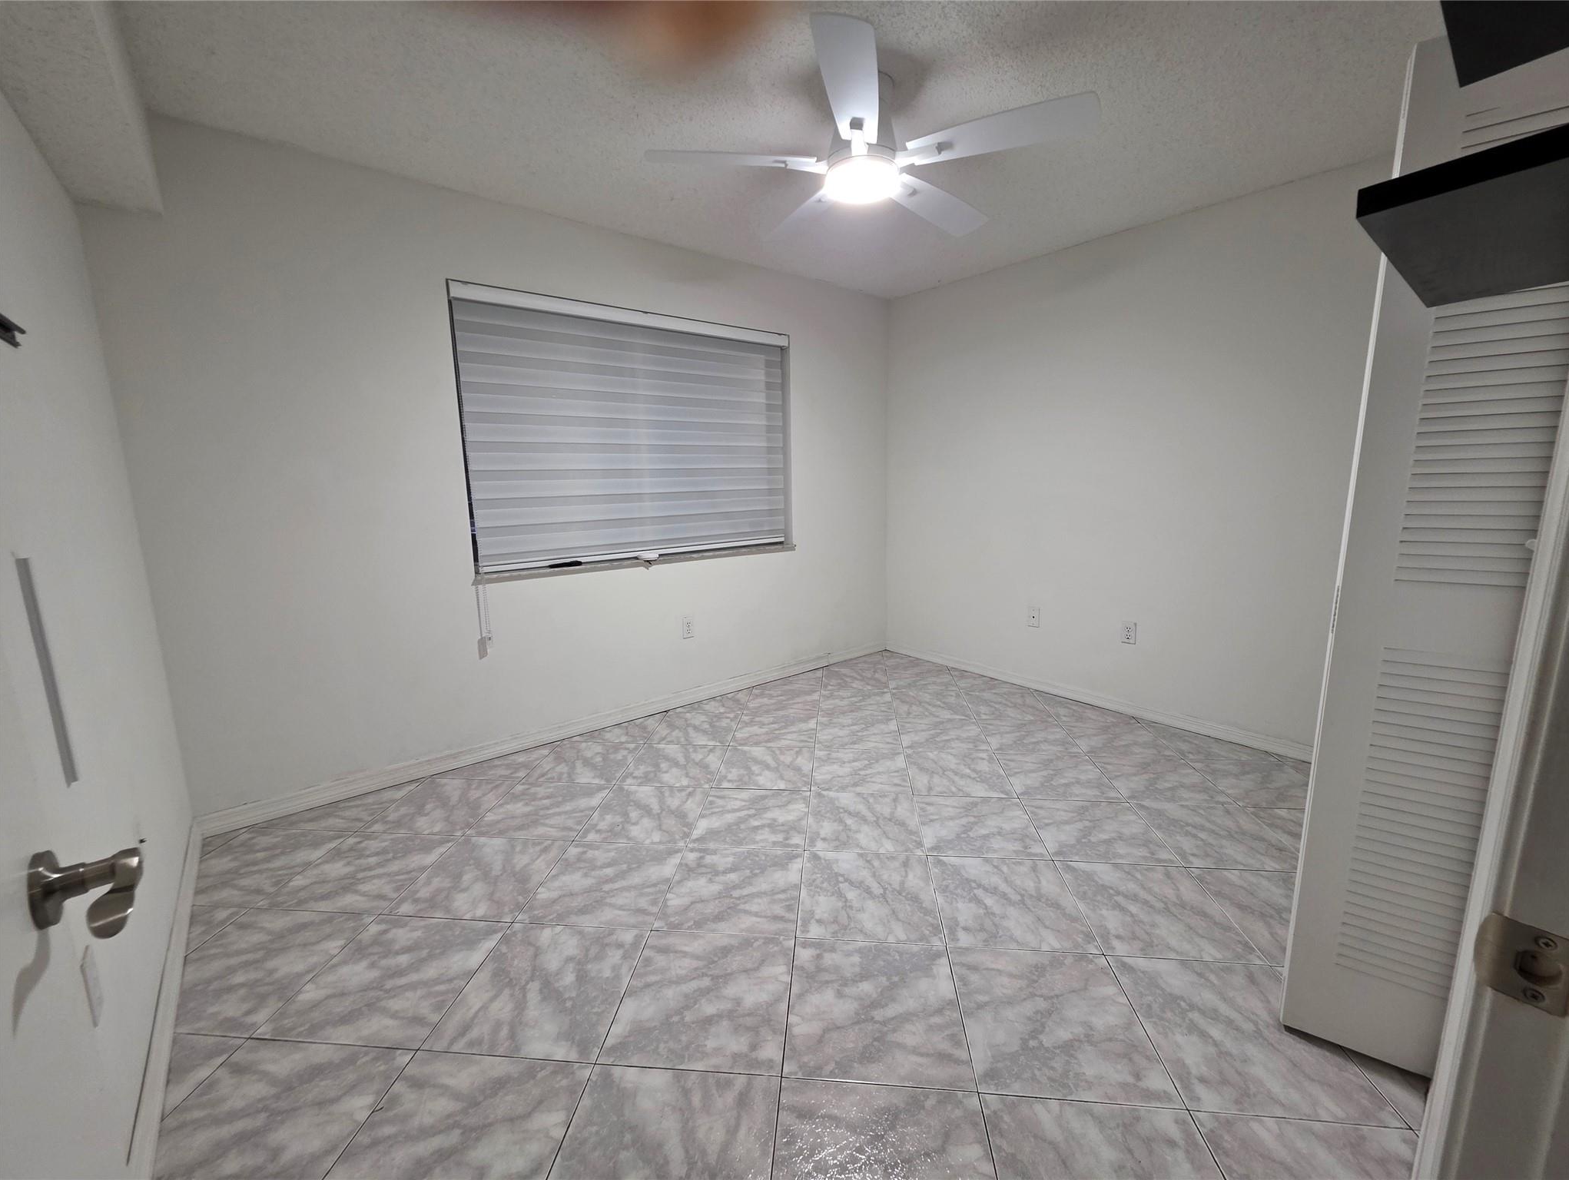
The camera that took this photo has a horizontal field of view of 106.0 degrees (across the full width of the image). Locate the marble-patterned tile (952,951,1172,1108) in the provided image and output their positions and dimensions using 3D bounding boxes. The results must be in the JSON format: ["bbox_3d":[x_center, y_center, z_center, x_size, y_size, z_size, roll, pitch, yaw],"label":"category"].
[{"bbox_3d":[0.623,1.004,1.384,0.406,0.020,0.404,0,10,5],"label":"marble-patterned tile"}]

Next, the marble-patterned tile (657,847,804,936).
[{"bbox_3d":[-0.154,0.933,1.849,0.410,0.010,0.398,0,10,5],"label":"marble-patterned tile"}]

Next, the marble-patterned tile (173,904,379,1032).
[{"bbox_3d":[-1.415,1.001,1.574,0.410,0.010,0.398,0,10,5],"label":"marble-patterned tile"}]

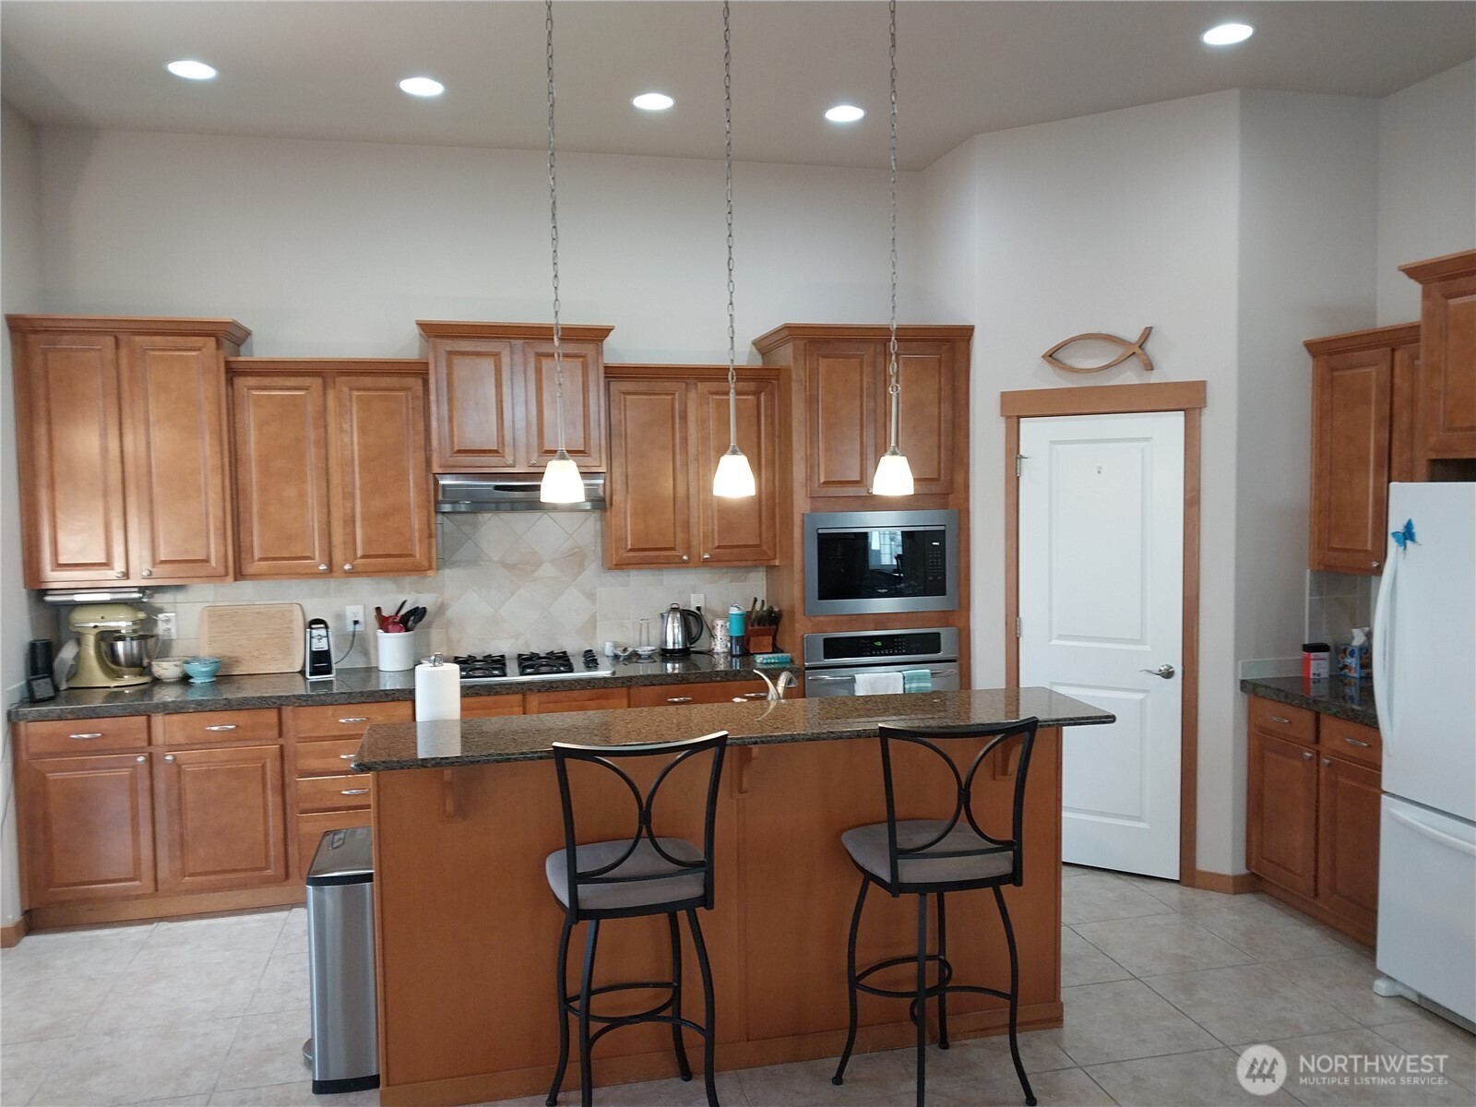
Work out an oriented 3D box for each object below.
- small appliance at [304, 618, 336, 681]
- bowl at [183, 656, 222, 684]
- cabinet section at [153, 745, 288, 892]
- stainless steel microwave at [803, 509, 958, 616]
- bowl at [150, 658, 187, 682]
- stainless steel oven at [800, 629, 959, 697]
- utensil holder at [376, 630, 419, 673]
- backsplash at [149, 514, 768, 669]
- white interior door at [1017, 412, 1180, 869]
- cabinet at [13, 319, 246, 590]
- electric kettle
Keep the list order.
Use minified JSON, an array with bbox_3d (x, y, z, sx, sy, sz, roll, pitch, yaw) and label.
[{"bbox_3d":[-1.868,0.422,4.973,0.122,0.256,0.115,-2,3,-13],"label":"small appliance"},{"bbox_3d":[-2.358,0.512,4.886,0.155,0.100,0.155,-2,3,-13],"label":"bowl"},{"bbox_3d":[-2.139,1.062,4.763,0.465,0.567,0.520,-2,3,-11],"label":"cabinet section"},{"bbox_3d":[0.616,0.031,5.268,0.747,0.461,0.440,-1,3,-13],"label":"stainless steel microwave"},{"bbox_3d":[-2.517,0.522,4.949,0.163,0.088,0.163,-1,3,-13],"label":"bowl"},{"bbox_3d":[0.612,0.706,5.366,0.752,0.728,0.600,-1,3,-13],"label":"stainless steel oven"},{"bbox_3d":[-1.584,0.449,5.146,0.163,0.175,0.163,-2,3,-13],"label":"utensil holder"},{"bbox_3d":[-1.293,0.165,5.275,2.960,0.720,0.020,-2,3,-13],"label":"backsplash"},{"bbox_3d":[1.620,0.404,4.974,0.709,2.035,0.045,1,4,32],"label":"white interior door"},{"bbox_3d":[-2.568,-0.424,4.750,0.855,1.110,0.395,-2,3,-13],"label":"cabinet"},{"bbox_3d":[-0.272,0.372,5.403,0.212,0.262,0.155,-2,3,-13],"label":"electric kettle"}]

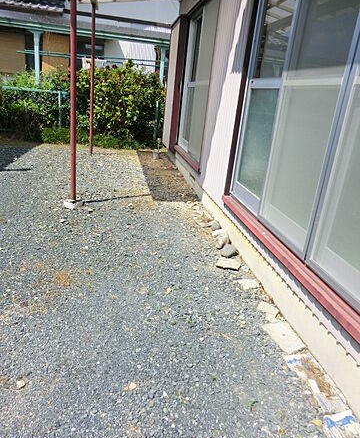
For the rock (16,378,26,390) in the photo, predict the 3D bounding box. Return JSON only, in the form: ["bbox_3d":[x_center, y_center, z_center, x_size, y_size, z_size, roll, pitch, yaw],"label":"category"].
[{"bbox_3d":[-0.683,0.715,1.436,0.035,0.025,0.047,2,21,-12],"label":"rock"}]

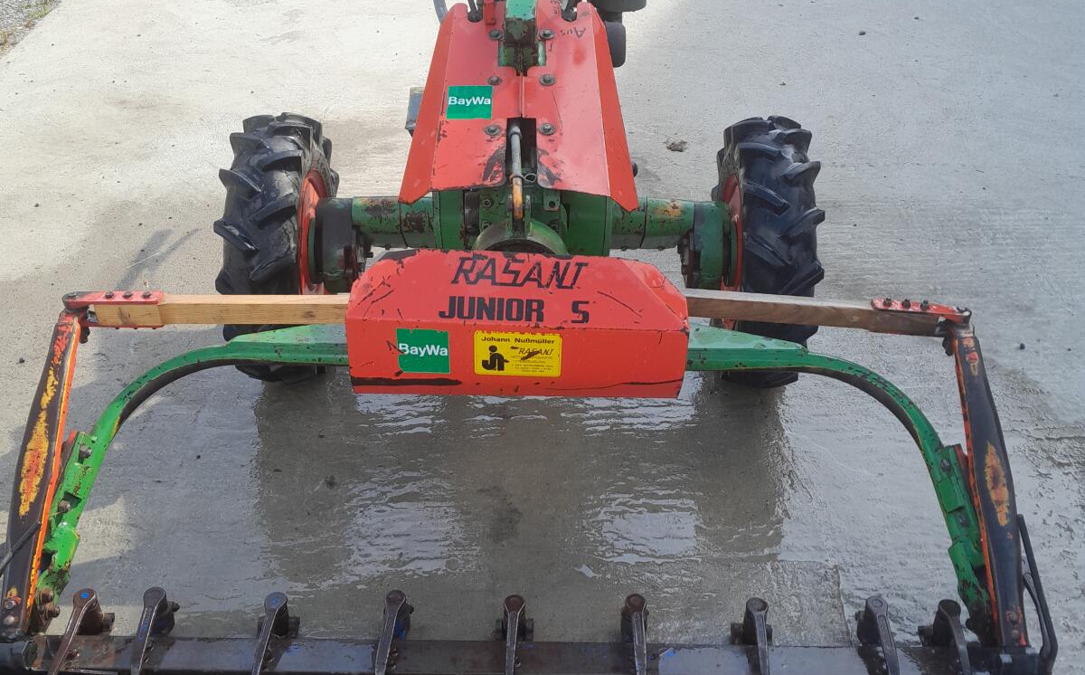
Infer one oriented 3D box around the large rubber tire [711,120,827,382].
[{"bbox_3d":[0.468,-0.182,2.361,0.150,0.583,0.583,1,31,0],"label":"large rubber tire"}]

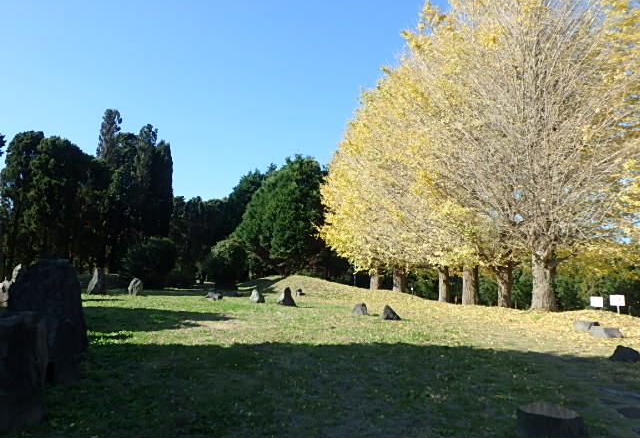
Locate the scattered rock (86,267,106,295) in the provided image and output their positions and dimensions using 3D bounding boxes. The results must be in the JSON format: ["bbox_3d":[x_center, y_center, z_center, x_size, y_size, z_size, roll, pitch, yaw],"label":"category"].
[{"bbox_3d":[-11.697,3.286,25.262,0.903,1.415,0.677,3,-6,-25],"label":"scattered rock"}]

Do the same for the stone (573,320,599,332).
[{"bbox_3d":[5.957,2.394,10.758,0.508,0.208,0.407,-3,-6,28],"label":"stone"}]

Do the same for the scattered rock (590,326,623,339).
[{"bbox_3d":[5.915,2.326,9.937,0.621,0.225,0.466,-3,-6,30],"label":"scattered rock"}]

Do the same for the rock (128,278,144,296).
[{"bbox_3d":[-8.235,3.031,21.573,0.718,0.805,0.500,0,-5,0],"label":"rock"}]

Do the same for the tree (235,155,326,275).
[{"bbox_3d":[-2.933,-0.240,36.162,6.995,9.218,6.800,0,-5,0],"label":"tree"}]

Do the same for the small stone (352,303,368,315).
[{"bbox_3d":[1.235,2.754,14.655,0.470,0.351,0.376,0,-6,5],"label":"small stone"}]

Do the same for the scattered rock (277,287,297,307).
[{"bbox_3d":[-1.103,2.631,16.185,0.690,0.643,0.500,0,-5,0],"label":"scattered rock"}]

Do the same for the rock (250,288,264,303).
[{"bbox_3d":[-2.560,3.186,19.848,0.581,0.561,0.494,1,-6,-7],"label":"rock"}]

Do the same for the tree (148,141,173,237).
[{"bbox_3d":[-11.713,-0.687,35.197,1.977,10.160,2.000,0,-5,0],"label":"tree"}]

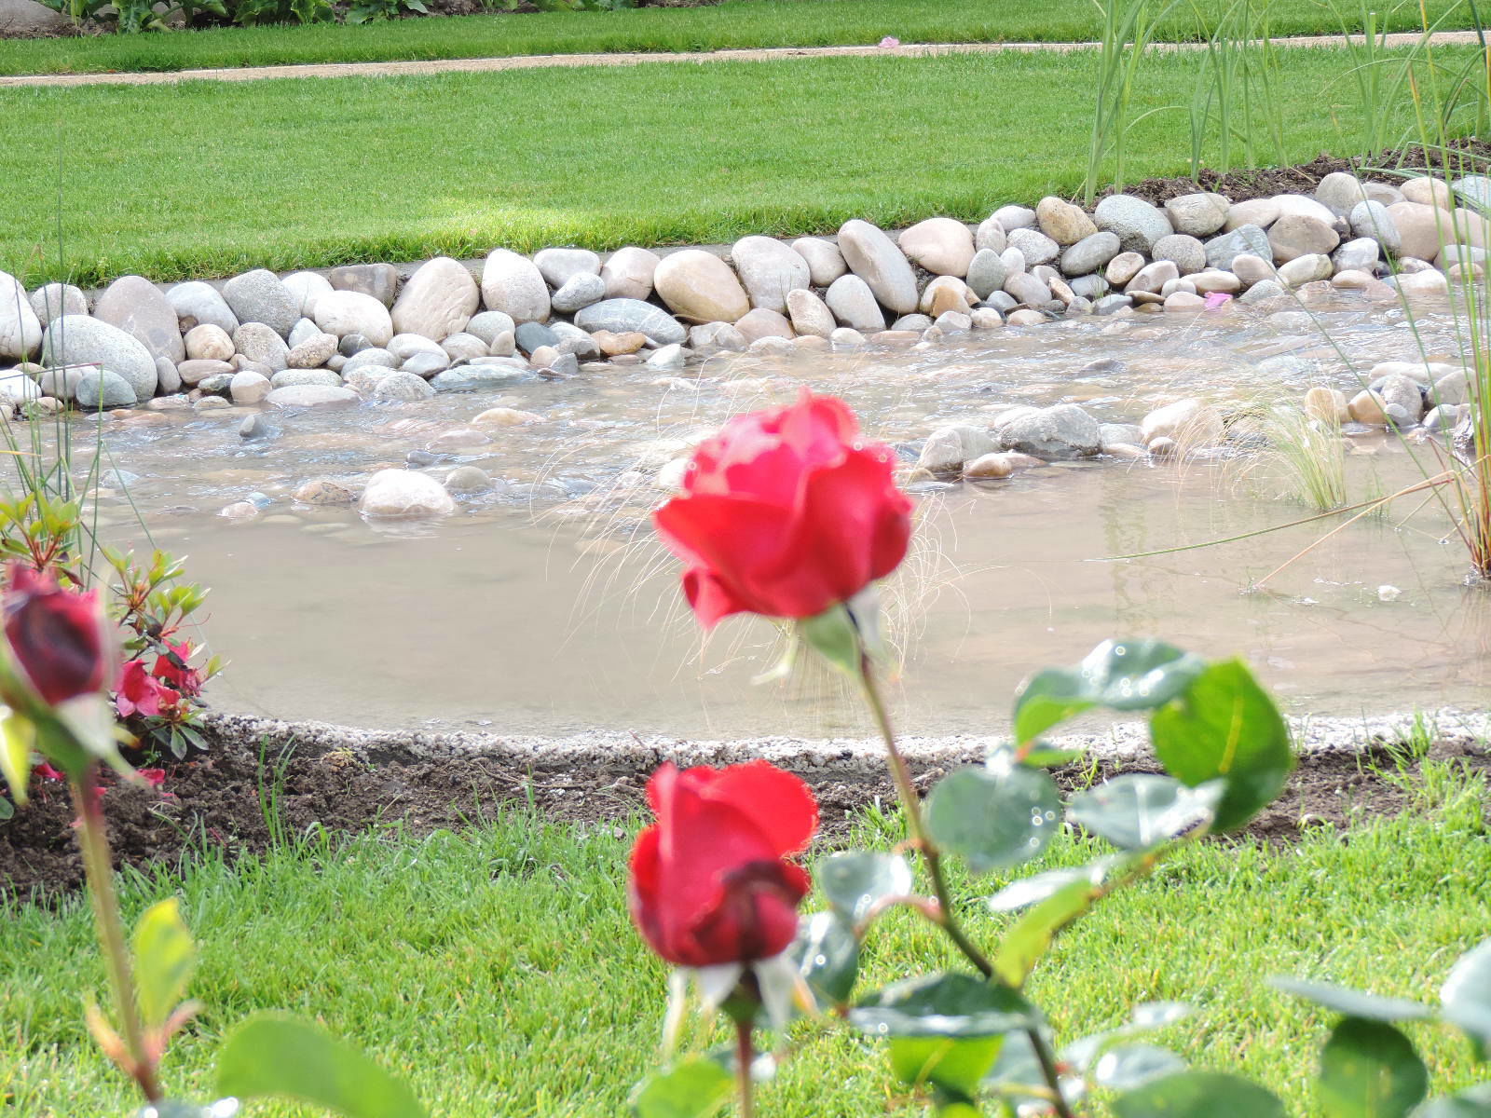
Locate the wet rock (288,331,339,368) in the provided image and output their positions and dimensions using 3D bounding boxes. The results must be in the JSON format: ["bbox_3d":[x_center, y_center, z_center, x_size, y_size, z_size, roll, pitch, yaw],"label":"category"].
[{"bbox_3d":[-0.695,-0.336,6.224,0.086,0.052,0.057,-19,15,5],"label":"wet rock"}]

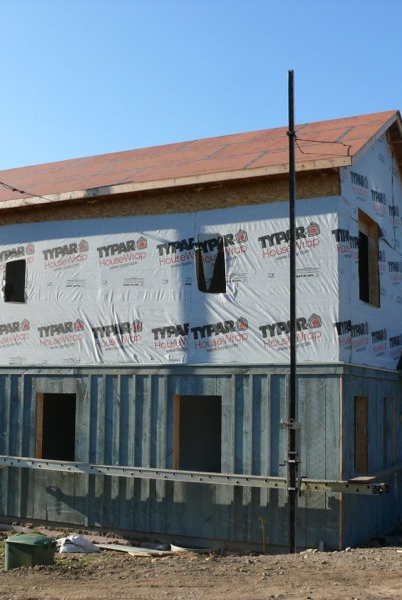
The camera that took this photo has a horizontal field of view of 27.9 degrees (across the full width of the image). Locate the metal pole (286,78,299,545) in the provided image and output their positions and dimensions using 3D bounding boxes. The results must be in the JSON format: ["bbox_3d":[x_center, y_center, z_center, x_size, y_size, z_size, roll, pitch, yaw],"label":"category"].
[{"bbox_3d":[1.348,0.063,11.950,0.085,7.230,0.085,-3,-9,28],"label":"metal pole"}]

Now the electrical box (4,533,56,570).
[{"bbox_3d":[-2.317,3.386,10.983,0.520,0.465,0.460,-3,-8,28],"label":"electrical box"}]

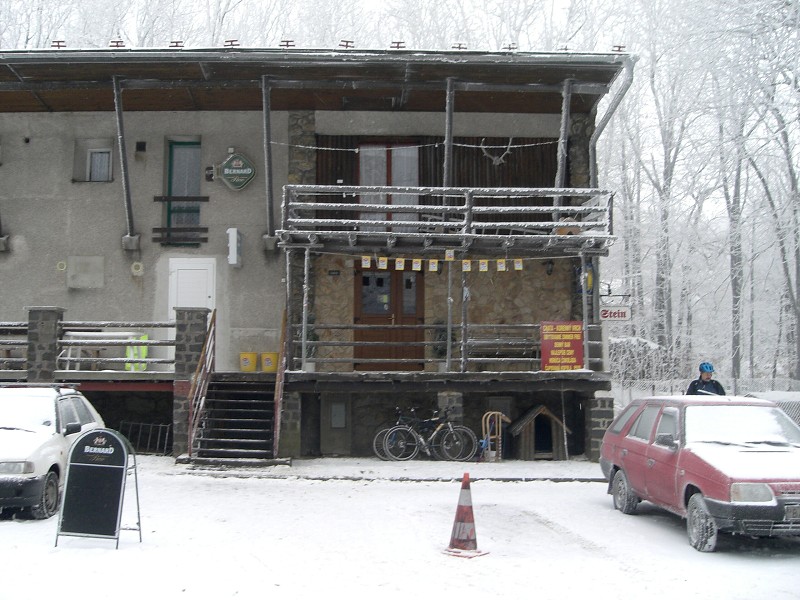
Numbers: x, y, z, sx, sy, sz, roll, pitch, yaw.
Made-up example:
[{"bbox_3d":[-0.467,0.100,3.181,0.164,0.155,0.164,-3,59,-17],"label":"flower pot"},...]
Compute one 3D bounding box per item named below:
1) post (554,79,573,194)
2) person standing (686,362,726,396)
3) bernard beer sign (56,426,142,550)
[{"bbox_3d":[3.337,-2.926,18.090,0.150,3.166,0.150,0,19,-2],"label":"post"},{"bbox_3d":[4.387,1.824,12.486,0.530,1.872,0.400,-1,-5,7],"label":"person standing"},{"bbox_3d":[-3.025,1.885,8.886,0.660,1.149,0.430,-1,-5,14],"label":"bernard beer sign"}]

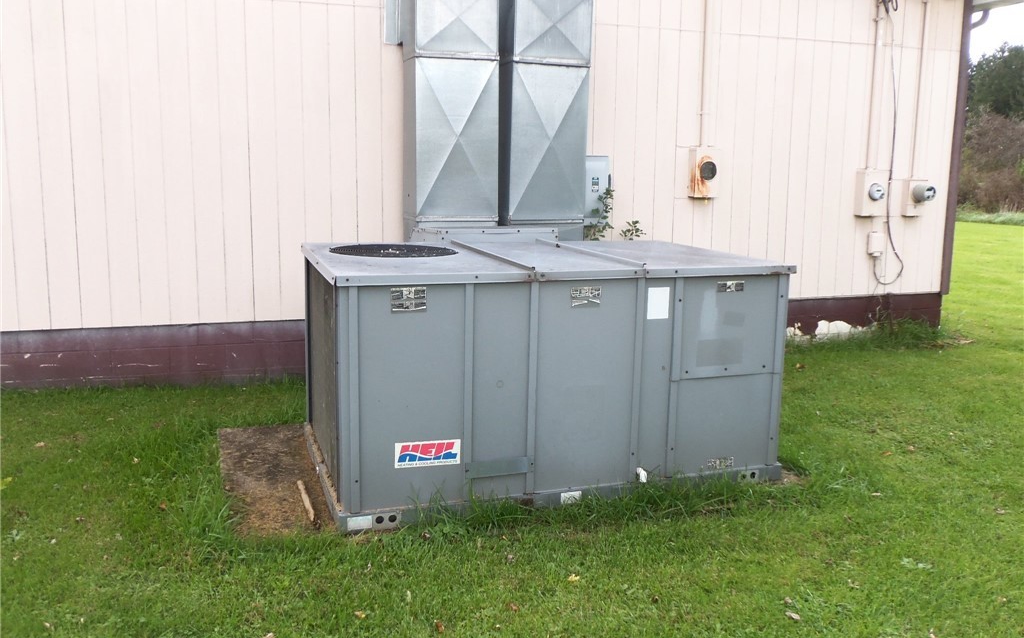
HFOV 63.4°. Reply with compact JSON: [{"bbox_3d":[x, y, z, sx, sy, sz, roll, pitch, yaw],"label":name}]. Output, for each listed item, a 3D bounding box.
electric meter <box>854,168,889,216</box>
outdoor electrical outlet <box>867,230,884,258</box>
[{"bbox_3d":[3.541,-1.214,8.056,0.290,0.440,0.200,-2,10,-18],"label":"electric meter"},{"bbox_3d":[3.612,-0.748,8.226,0.155,0.255,0.075,-2,10,-18],"label":"outdoor electrical outlet"}]

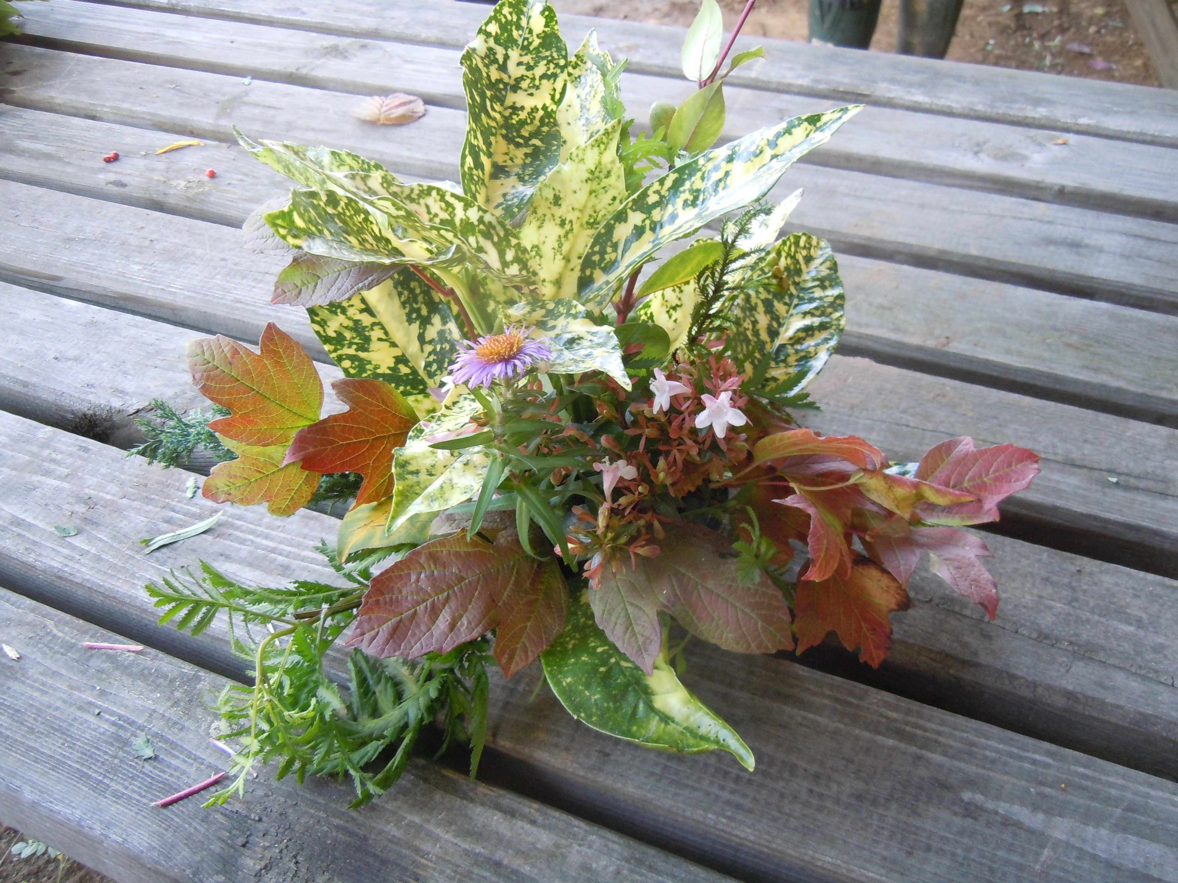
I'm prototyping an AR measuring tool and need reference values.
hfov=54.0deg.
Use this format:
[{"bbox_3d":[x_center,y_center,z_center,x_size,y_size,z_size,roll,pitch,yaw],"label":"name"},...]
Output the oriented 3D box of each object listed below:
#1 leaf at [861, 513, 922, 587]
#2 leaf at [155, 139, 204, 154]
[{"bbox_3d":[0.119,0.043,0.455,0.019,0.012,0.028,-23,61,-1],"label":"leaf"},{"bbox_3d":[-0.294,-0.211,0.830,0.034,0.006,0.011,-16,42,-12],"label":"leaf"}]

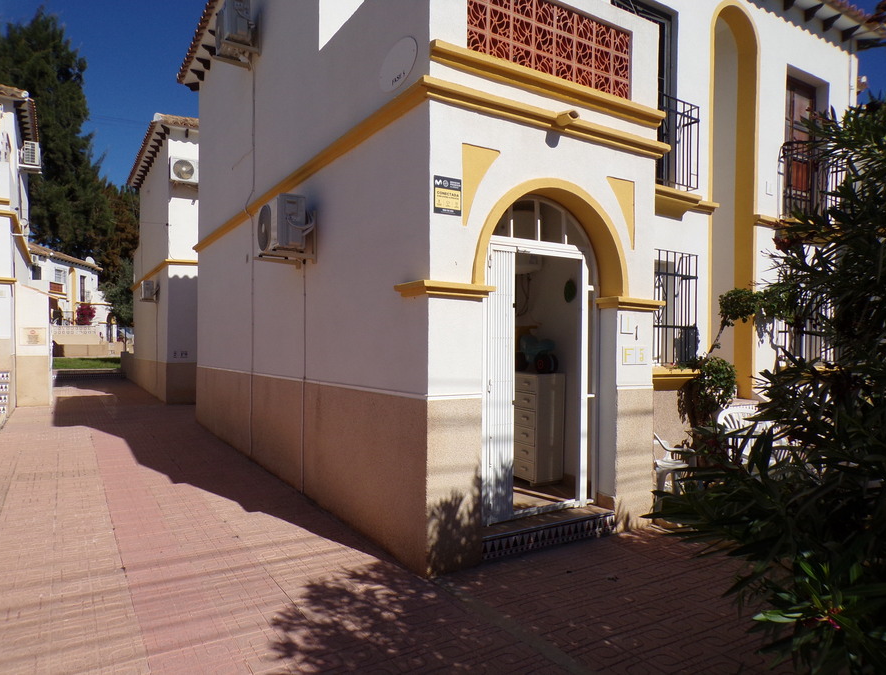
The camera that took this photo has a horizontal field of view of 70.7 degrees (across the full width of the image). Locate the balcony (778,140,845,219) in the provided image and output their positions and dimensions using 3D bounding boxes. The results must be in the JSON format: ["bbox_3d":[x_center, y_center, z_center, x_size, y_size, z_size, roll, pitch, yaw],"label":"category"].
[{"bbox_3d":[5.271,-2.111,8.772,1.261,0.985,0.276,1,-1,-32],"label":"balcony"}]

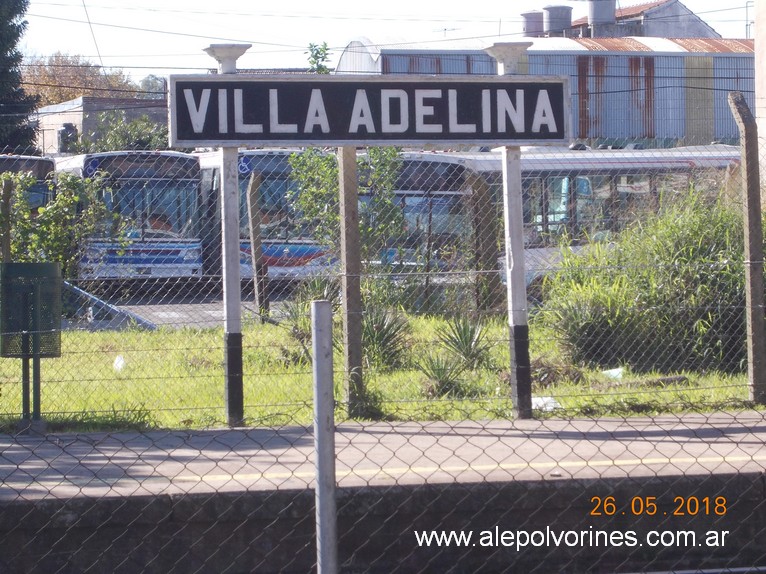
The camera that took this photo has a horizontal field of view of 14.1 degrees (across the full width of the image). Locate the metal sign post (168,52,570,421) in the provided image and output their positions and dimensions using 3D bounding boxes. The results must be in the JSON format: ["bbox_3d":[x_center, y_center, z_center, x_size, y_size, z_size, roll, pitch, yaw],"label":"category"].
[{"bbox_3d":[-0.104,-0.384,22.200,2.930,2.680,0.280,-1,2,-15],"label":"metal sign post"}]

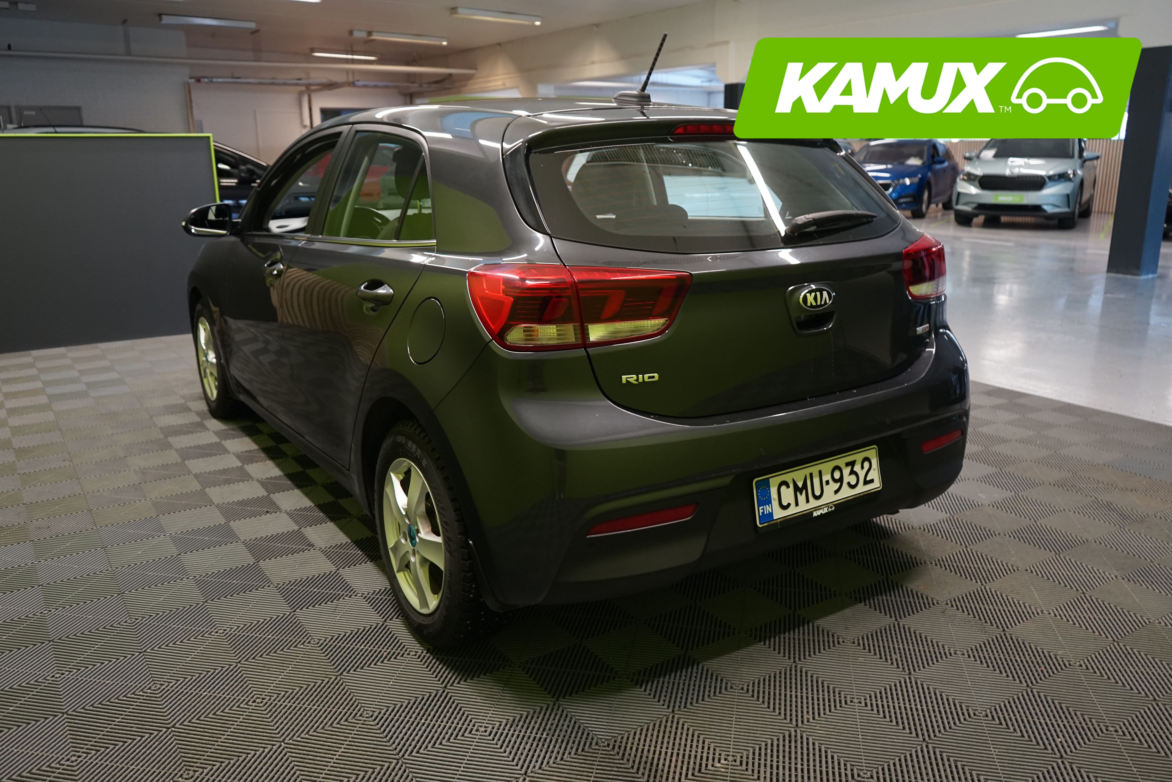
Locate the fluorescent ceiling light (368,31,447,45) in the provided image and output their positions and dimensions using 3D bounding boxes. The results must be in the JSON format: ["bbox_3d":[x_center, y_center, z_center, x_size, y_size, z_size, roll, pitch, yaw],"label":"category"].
[{"bbox_3d":[-3.406,-6.781,17.549,1.530,0.120,0.170,-10,17,-34],"label":"fluorescent ceiling light"}]

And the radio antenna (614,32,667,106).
[{"bbox_3d":[0.169,-0.928,2.651,0.060,0.195,0.210,-10,17,-32],"label":"radio antenna"}]

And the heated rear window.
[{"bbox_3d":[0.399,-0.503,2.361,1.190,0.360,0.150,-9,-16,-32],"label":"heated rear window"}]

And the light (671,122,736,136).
[{"bbox_3d":[0.363,-0.707,2.468,0.320,0.035,0.045,-9,17,-32],"label":"light"}]

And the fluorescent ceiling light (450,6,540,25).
[{"bbox_3d":[-1.333,-5.735,13.969,1.530,0.120,0.170,-12,19,-39],"label":"fluorescent ceiling light"}]

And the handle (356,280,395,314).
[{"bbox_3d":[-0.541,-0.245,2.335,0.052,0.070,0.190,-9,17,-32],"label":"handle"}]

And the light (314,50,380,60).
[{"bbox_3d":[-5.315,-7.415,20.088,1.530,0.120,0.170,-10,17,-34],"label":"light"}]

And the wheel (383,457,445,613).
[{"bbox_3d":[-0.385,0.367,2.424,0.170,0.410,0.410,-9,17,-32],"label":"wheel"}]

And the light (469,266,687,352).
[{"bbox_3d":[-0.004,-0.197,2.020,0.445,0.178,0.270,-10,17,-32],"label":"light"}]

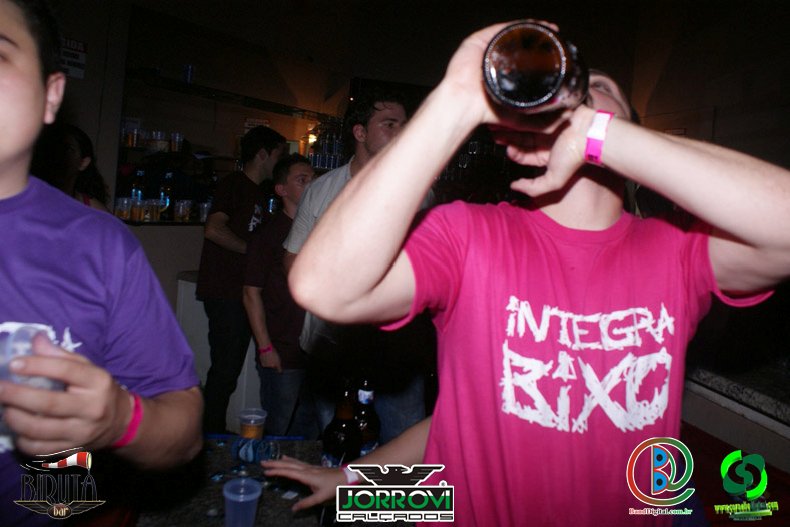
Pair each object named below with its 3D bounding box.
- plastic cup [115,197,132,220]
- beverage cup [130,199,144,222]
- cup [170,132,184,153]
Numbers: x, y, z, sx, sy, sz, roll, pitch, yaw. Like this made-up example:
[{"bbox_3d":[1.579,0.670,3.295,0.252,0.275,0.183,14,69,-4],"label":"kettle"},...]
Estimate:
[{"bbox_3d":[-1.314,-0.265,2.870,0.077,0.109,0.077,5,3,0],"label":"plastic cup"},{"bbox_3d":[-1.273,-0.262,2.930,0.077,0.109,0.077,5,3,0],"label":"beverage cup"},{"bbox_3d":[-1.255,-0.697,3.420,0.076,0.108,0.076,5,3,0],"label":"cup"}]

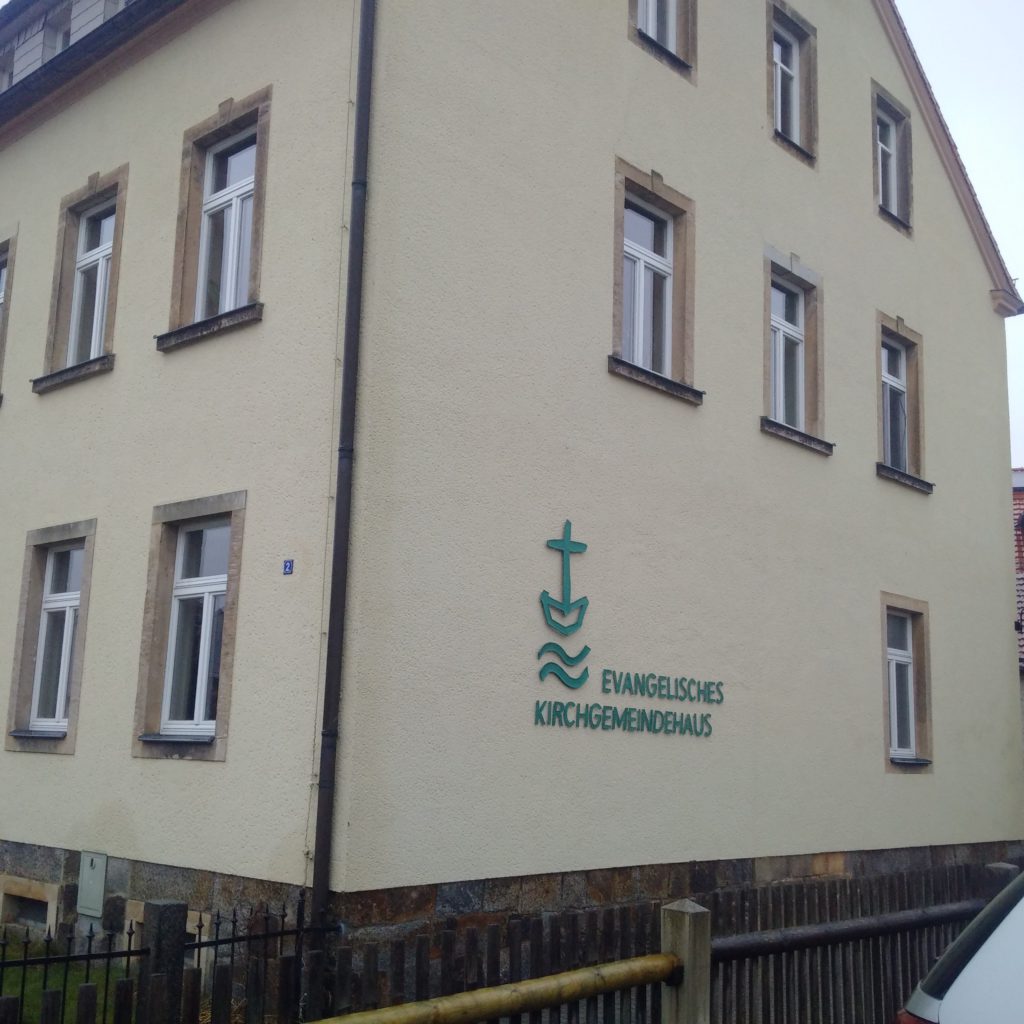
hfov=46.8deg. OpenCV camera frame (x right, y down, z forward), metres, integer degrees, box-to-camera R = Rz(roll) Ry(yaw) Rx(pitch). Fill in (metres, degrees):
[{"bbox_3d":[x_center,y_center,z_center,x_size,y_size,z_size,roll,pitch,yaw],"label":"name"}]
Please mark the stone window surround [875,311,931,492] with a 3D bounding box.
[{"bbox_3d":[4.920,-1.412,15.046,0.250,2.145,1.466,-7,-14,42],"label":"stone window surround"}]

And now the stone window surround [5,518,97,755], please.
[{"bbox_3d":[-4.300,1.180,11.152,1.369,2.122,0.195,-7,-14,42],"label":"stone window surround"}]

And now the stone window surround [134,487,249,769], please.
[{"bbox_3d":[-2.574,0.940,9.587,1.357,2.102,0.195,-7,-14,42],"label":"stone window surround"}]

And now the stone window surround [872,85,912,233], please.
[{"bbox_3d":[4.977,-4.620,15.605,0.195,1.825,1.162,-7,-14,42],"label":"stone window surround"}]

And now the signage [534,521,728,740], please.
[{"bbox_3d":[1.144,1.085,10.459,0.039,1.755,2.730,-7,-14,42],"label":"signage"}]

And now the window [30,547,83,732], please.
[{"bbox_3d":[-4.209,1.185,11.255,1.084,1.786,0.078,-7,-14,42],"label":"window"}]

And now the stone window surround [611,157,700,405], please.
[{"bbox_3d":[1.350,-2.203,11.230,0.250,2.145,1.459,-7,-14,42],"label":"stone window surround"}]

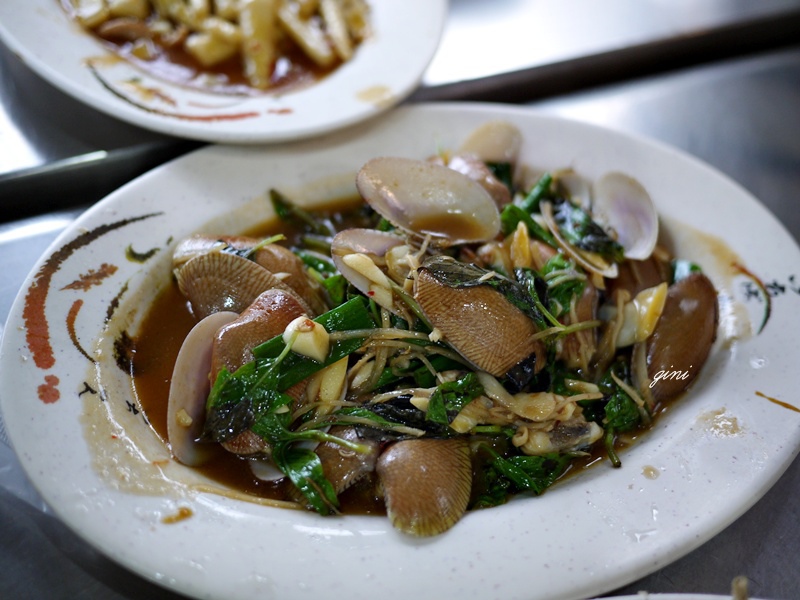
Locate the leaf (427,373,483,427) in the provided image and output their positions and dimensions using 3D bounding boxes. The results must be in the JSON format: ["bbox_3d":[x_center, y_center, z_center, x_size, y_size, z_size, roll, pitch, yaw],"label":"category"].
[{"bbox_3d":[0.017,0.032,0.301,0.014,0.010,0.023,29,59,17],"label":"leaf"}]

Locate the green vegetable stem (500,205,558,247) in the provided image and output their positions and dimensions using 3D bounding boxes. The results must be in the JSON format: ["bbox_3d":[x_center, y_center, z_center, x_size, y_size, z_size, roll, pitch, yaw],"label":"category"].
[{"bbox_3d":[0.048,-0.027,0.342,0.021,0.007,0.008,30,53,11],"label":"green vegetable stem"}]

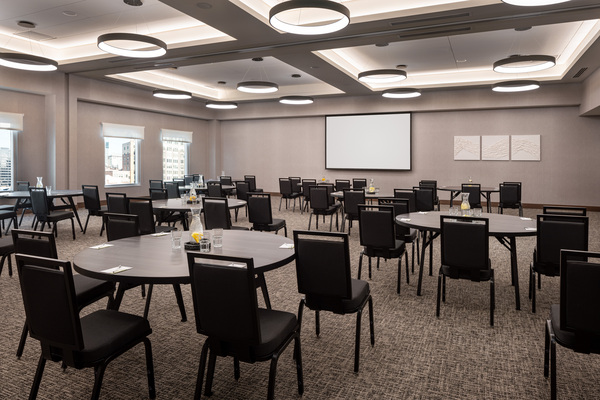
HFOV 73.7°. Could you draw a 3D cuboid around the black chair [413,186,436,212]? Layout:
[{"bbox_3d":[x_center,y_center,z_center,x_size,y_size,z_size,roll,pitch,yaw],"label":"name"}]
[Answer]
[{"bbox_3d":[2.278,0.225,7.253,0.470,0.915,0.535,2,5,23],"label":"black chair"}]

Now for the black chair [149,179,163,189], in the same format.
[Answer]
[{"bbox_3d":[-3.569,-0.059,10.495,0.460,0.900,0.550,2,6,21],"label":"black chair"}]

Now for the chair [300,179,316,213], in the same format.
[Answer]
[{"bbox_3d":[0.344,-0.088,10.448,0.460,0.900,0.550,2,6,24],"label":"chair"}]

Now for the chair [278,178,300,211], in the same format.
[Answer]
[{"bbox_3d":[-0.273,-0.135,11.197,0.460,0.900,0.550,3,6,28],"label":"chair"}]

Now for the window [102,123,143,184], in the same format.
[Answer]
[{"bbox_3d":[-5.800,-1.476,13.120,0.140,1.970,1.450,2,6,26],"label":"window"}]

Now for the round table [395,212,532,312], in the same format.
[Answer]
[{"bbox_3d":[1.771,0.586,4.206,1.489,0.750,1.489,0,5,0],"label":"round table"}]

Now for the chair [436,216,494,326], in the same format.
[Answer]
[{"bbox_3d":[1.508,0.579,3.625,0.470,0.915,0.535,2,6,26],"label":"chair"}]

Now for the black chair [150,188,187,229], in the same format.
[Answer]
[{"bbox_3d":[-2.200,0.262,6.770,0.460,0.900,0.550,3,6,25],"label":"black chair"}]

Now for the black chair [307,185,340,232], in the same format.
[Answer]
[{"bbox_3d":[0.461,0.162,7.843,0.460,0.900,0.550,2,6,23],"label":"black chair"}]

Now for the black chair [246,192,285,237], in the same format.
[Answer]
[{"bbox_3d":[-0.513,0.305,6.494,0.460,0.900,0.550,2,6,25],"label":"black chair"}]

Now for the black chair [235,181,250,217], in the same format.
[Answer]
[{"bbox_3d":[-1.173,0.032,9.231,0.470,0.915,0.535,2,6,26],"label":"black chair"}]

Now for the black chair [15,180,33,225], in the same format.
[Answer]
[{"bbox_3d":[-5.897,0.063,8.908,0.470,0.915,0.535,2,5,23],"label":"black chair"}]

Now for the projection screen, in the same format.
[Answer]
[{"bbox_3d":[2.307,-1.982,13.776,3.038,1.930,0.080,2,6,25],"label":"projection screen"}]

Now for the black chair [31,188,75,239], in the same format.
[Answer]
[{"bbox_3d":[-4.269,0.247,6.908,0.460,0.900,0.550,2,6,21],"label":"black chair"}]

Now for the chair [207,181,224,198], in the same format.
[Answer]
[{"bbox_3d":[-1.748,0.061,8.935,0.470,0.915,0.535,2,6,25],"label":"chair"}]

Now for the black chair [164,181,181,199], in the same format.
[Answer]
[{"bbox_3d":[-2.670,0.065,8.894,0.470,0.915,0.535,2,6,26],"label":"black chair"}]

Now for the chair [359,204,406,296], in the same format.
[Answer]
[{"bbox_3d":[0.917,0.499,4.365,0.460,0.900,0.550,3,6,30],"label":"chair"}]

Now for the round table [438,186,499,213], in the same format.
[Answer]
[{"bbox_3d":[3.960,0.105,9.300,1.520,0.755,1.520,2,6,25],"label":"round table"}]

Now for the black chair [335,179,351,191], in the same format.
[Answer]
[{"bbox_3d":[1.159,-0.038,9.945,0.470,0.915,0.535,2,6,26],"label":"black chair"}]

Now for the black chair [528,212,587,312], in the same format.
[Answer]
[{"bbox_3d":[2.344,0.566,3.602,0.460,0.900,0.550,3,6,33],"label":"black chair"}]

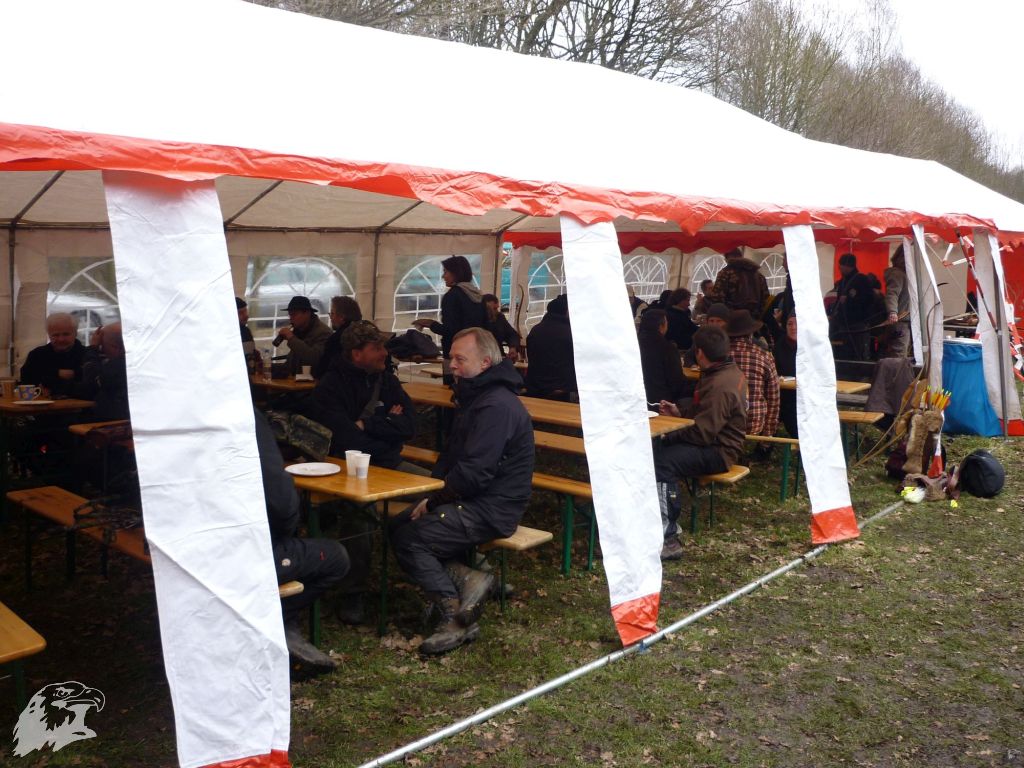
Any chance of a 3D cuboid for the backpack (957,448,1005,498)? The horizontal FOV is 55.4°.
[{"bbox_3d":[3.625,0.646,7.531,0.300,0.330,0.240,-6,10,-36],"label":"backpack"}]

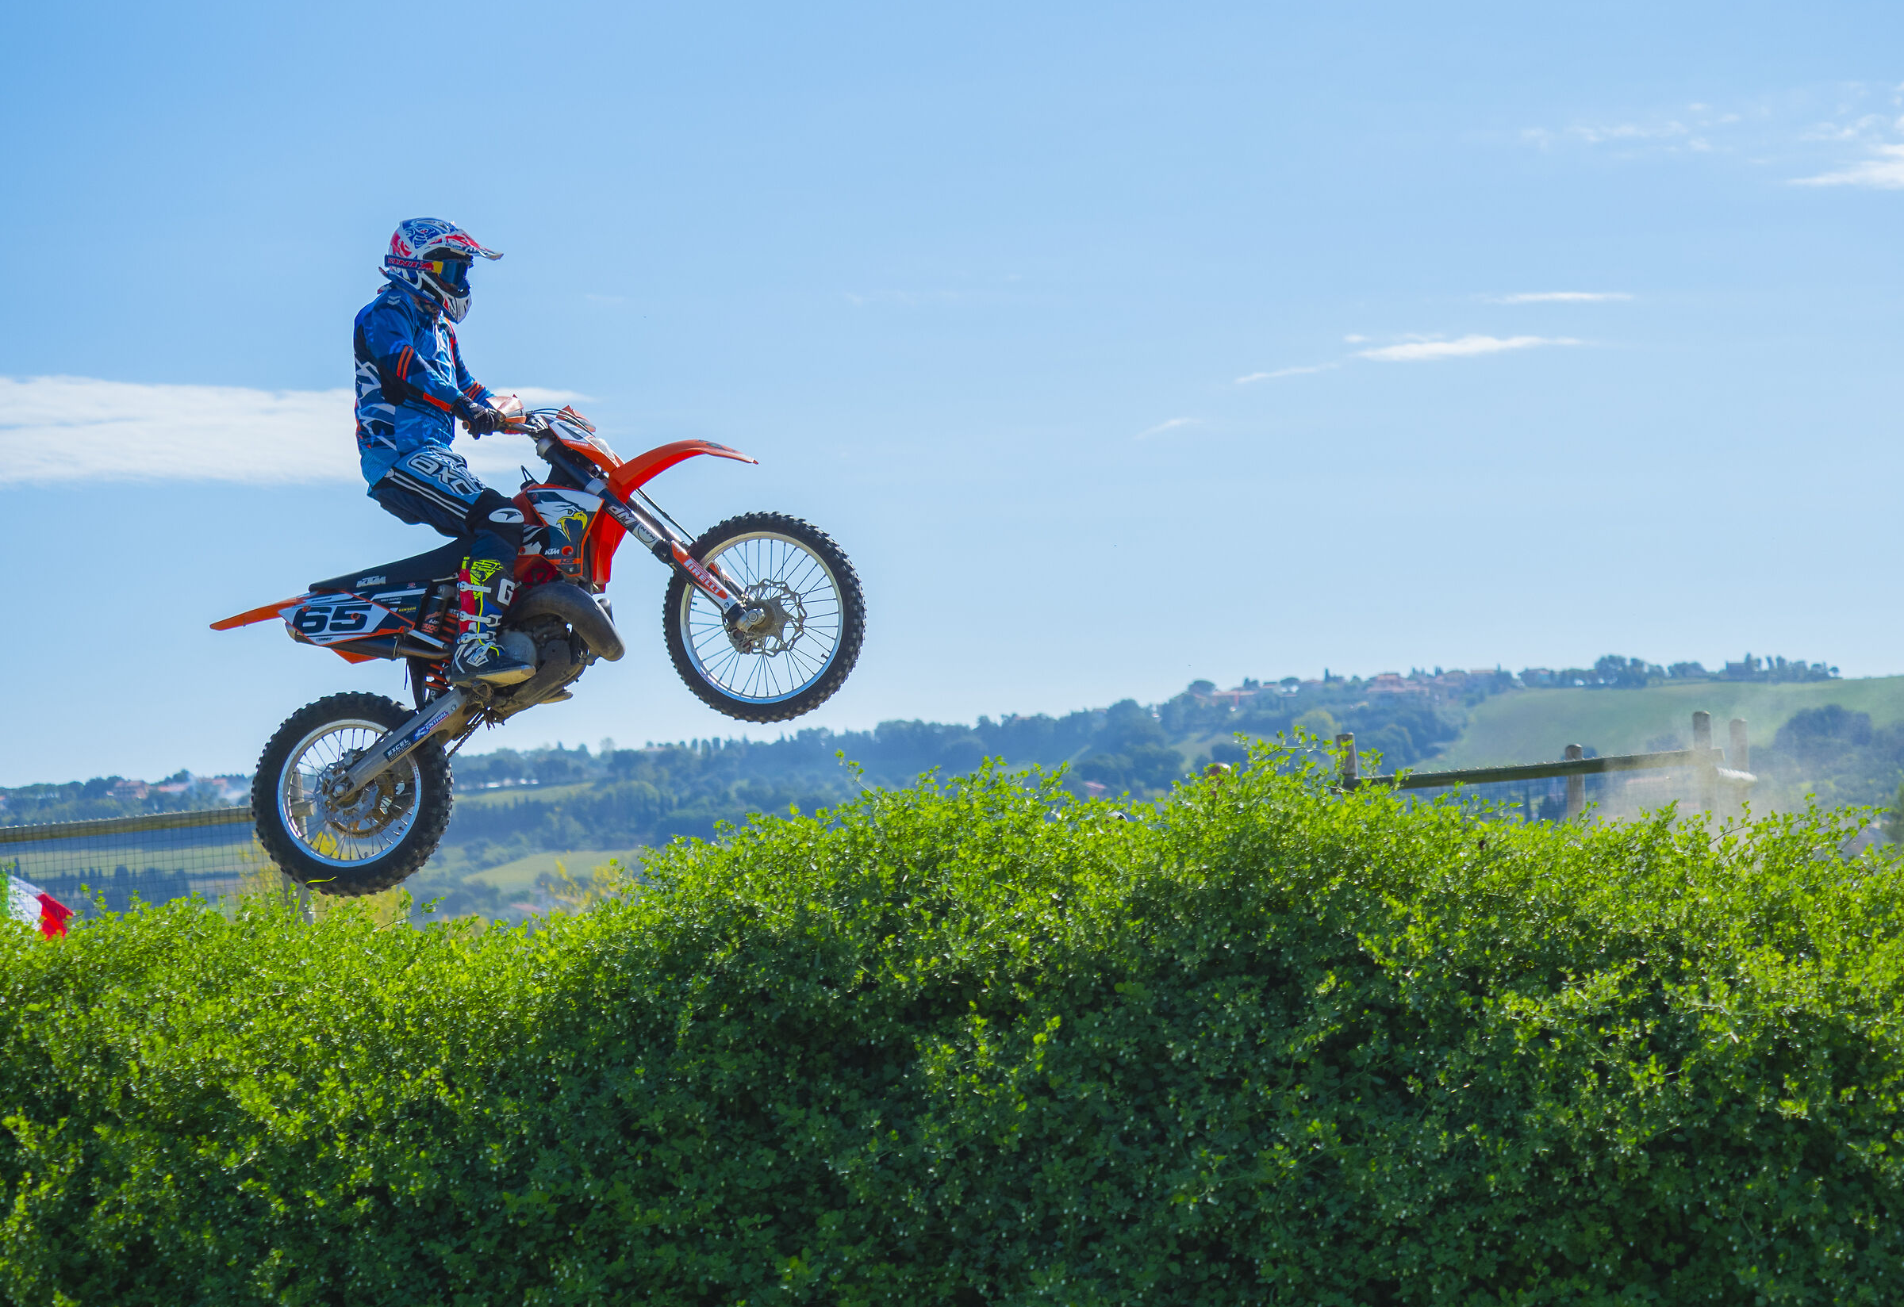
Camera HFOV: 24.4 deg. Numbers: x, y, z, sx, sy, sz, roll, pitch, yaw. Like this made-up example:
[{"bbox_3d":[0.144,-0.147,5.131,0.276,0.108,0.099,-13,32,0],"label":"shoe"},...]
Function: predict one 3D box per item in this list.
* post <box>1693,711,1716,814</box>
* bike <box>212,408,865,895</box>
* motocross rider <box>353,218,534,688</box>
[{"bbox_3d":[4.130,0.929,24.000,0.095,1.250,0.095,-3,-1,0],"label":"post"},{"bbox_3d":[-1.401,-0.107,14.449,2.152,1.298,0.820,-23,-12,4],"label":"bike"},{"bbox_3d":[-1.641,-0.651,14.430,0.660,1.530,0.740,-4,-5,8],"label":"motocross rider"}]

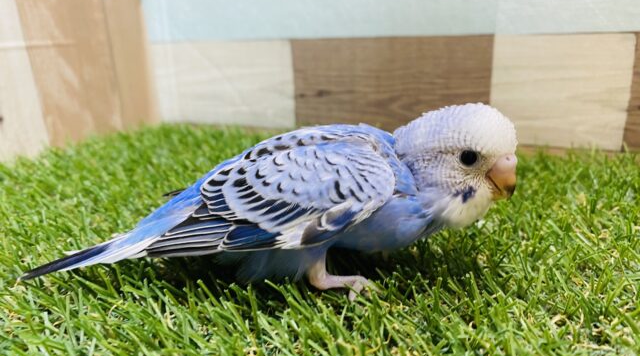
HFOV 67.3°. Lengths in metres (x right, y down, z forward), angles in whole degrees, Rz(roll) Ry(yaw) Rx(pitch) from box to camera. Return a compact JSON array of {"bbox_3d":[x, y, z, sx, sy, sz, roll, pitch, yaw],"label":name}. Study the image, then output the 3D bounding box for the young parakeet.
[{"bbox_3d":[-0.019,0.007,0.146,0.155,0.056,0.042,-2,17,1],"label":"young parakeet"}]

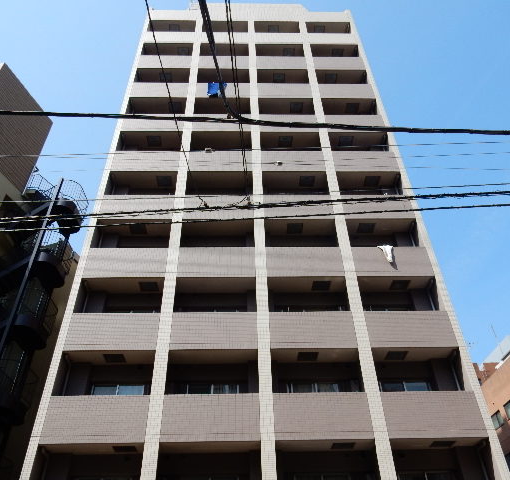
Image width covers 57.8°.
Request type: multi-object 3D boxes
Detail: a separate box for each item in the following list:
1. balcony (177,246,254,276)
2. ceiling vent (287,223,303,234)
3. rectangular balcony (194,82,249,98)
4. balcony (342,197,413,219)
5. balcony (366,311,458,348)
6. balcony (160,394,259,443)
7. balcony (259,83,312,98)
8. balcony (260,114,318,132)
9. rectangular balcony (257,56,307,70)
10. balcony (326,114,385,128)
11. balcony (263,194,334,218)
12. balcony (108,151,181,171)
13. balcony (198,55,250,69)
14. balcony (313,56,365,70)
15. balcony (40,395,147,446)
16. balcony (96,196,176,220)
[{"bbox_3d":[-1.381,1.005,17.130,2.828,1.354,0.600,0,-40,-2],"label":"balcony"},{"bbox_3d":[1.640,-0.480,18.819,0.660,0.070,0.660,0,-40,-2],"label":"ceiling vent"},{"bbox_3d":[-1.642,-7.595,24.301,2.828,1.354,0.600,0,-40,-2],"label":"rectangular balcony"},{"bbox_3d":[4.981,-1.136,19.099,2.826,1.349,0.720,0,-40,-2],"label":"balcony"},{"bbox_3d":[5.126,3.295,15.700,2.825,1.339,1.100,0,-40,-2],"label":"balcony"},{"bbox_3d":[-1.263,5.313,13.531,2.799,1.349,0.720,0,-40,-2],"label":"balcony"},{"bbox_3d":[1.560,-7.423,24.529,2.806,1.339,1.100,0,-40,-2],"label":"balcony"},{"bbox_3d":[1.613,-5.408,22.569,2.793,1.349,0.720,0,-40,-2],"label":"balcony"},{"bbox_3d":[1.495,-9.568,26.317,2.806,1.339,1.100,0,-40,-2],"label":"rectangular balcony"},{"bbox_3d":[4.867,-5.285,22.851,2.825,1.339,1.100,0,-40,-2],"label":"balcony"},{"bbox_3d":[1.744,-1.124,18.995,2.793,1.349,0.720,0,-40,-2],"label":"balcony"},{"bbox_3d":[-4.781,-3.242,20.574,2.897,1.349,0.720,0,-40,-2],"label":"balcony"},{"bbox_3d":[-1.715,-9.561,26.209,2.806,1.339,1.100,0,-40,-2],"label":"balcony"},{"bbox_3d":[4.737,-9.575,26.426,2.825,1.339,1.100,0,-40,-2],"label":"balcony"},{"bbox_3d":[-4.521,5.461,13.587,2.906,1.339,1.100,0,-40,-2],"label":"balcony"},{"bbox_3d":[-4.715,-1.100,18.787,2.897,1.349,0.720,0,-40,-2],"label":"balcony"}]

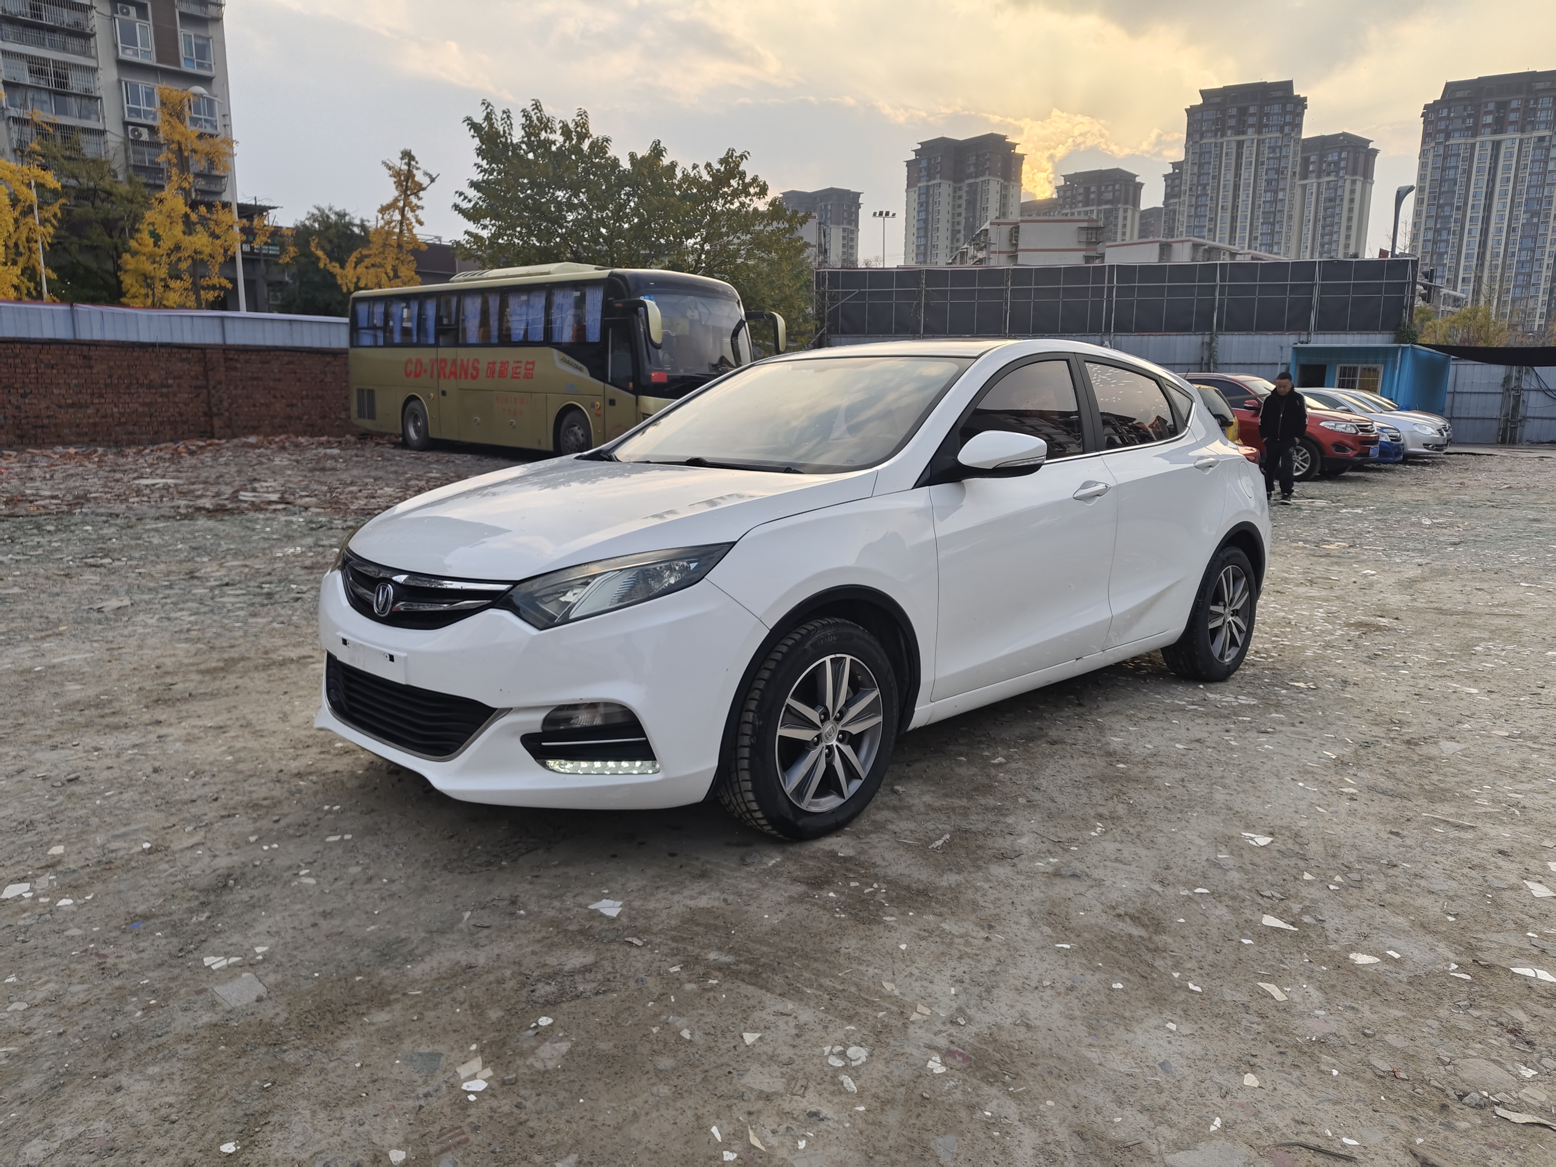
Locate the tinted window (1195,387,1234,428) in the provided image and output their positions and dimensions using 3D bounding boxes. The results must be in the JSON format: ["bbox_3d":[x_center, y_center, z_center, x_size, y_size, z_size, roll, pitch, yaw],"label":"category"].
[{"bbox_3d":[6.252,-2.575,15.000,1.100,0.580,0.100,-10,-16,-43],"label":"tinted window"}]

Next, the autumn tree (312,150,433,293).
[{"bbox_3d":[-13.518,-9.918,34.765,4.042,8.709,3.840,-3,11,-20],"label":"autumn tree"}]

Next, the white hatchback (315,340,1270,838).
[{"bbox_3d":[0.508,-0.259,4.316,4.475,1.490,1.830,-8,14,-43],"label":"white hatchback"}]

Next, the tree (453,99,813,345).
[{"bbox_3d":[-3.834,-8.260,27.446,9.392,8.487,8.922,0,11,-8],"label":"tree"}]

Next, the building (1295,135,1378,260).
[{"bbox_3d":[192.819,-112.446,378.486,25.000,90.034,28.000,-8,14,-39],"label":"building"}]

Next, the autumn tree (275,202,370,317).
[{"bbox_3d":[-16.285,-9.502,36.886,3.700,7.630,3.700,-4,11,-23],"label":"autumn tree"}]

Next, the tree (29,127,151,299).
[{"bbox_3d":[-22.449,-9.889,33.763,4.100,9.430,4.100,-6,12,-32],"label":"tree"}]

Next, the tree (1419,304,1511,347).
[{"bbox_3d":[40.427,-12.803,60.679,5.364,6.623,5.096,8,13,32],"label":"tree"}]

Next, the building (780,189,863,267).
[{"bbox_3d":[18.886,-126.701,455.012,30.000,83.819,20.000,11,15,43],"label":"building"}]

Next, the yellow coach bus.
[{"bbox_3d":[-4.643,-4.138,19.563,9.771,3.420,2.473,11,14,41],"label":"yellow coach bus"}]

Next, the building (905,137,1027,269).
[{"bbox_3d":[66.509,-115.335,380.022,28.900,92.000,31.300,-8,14,-39],"label":"building"}]

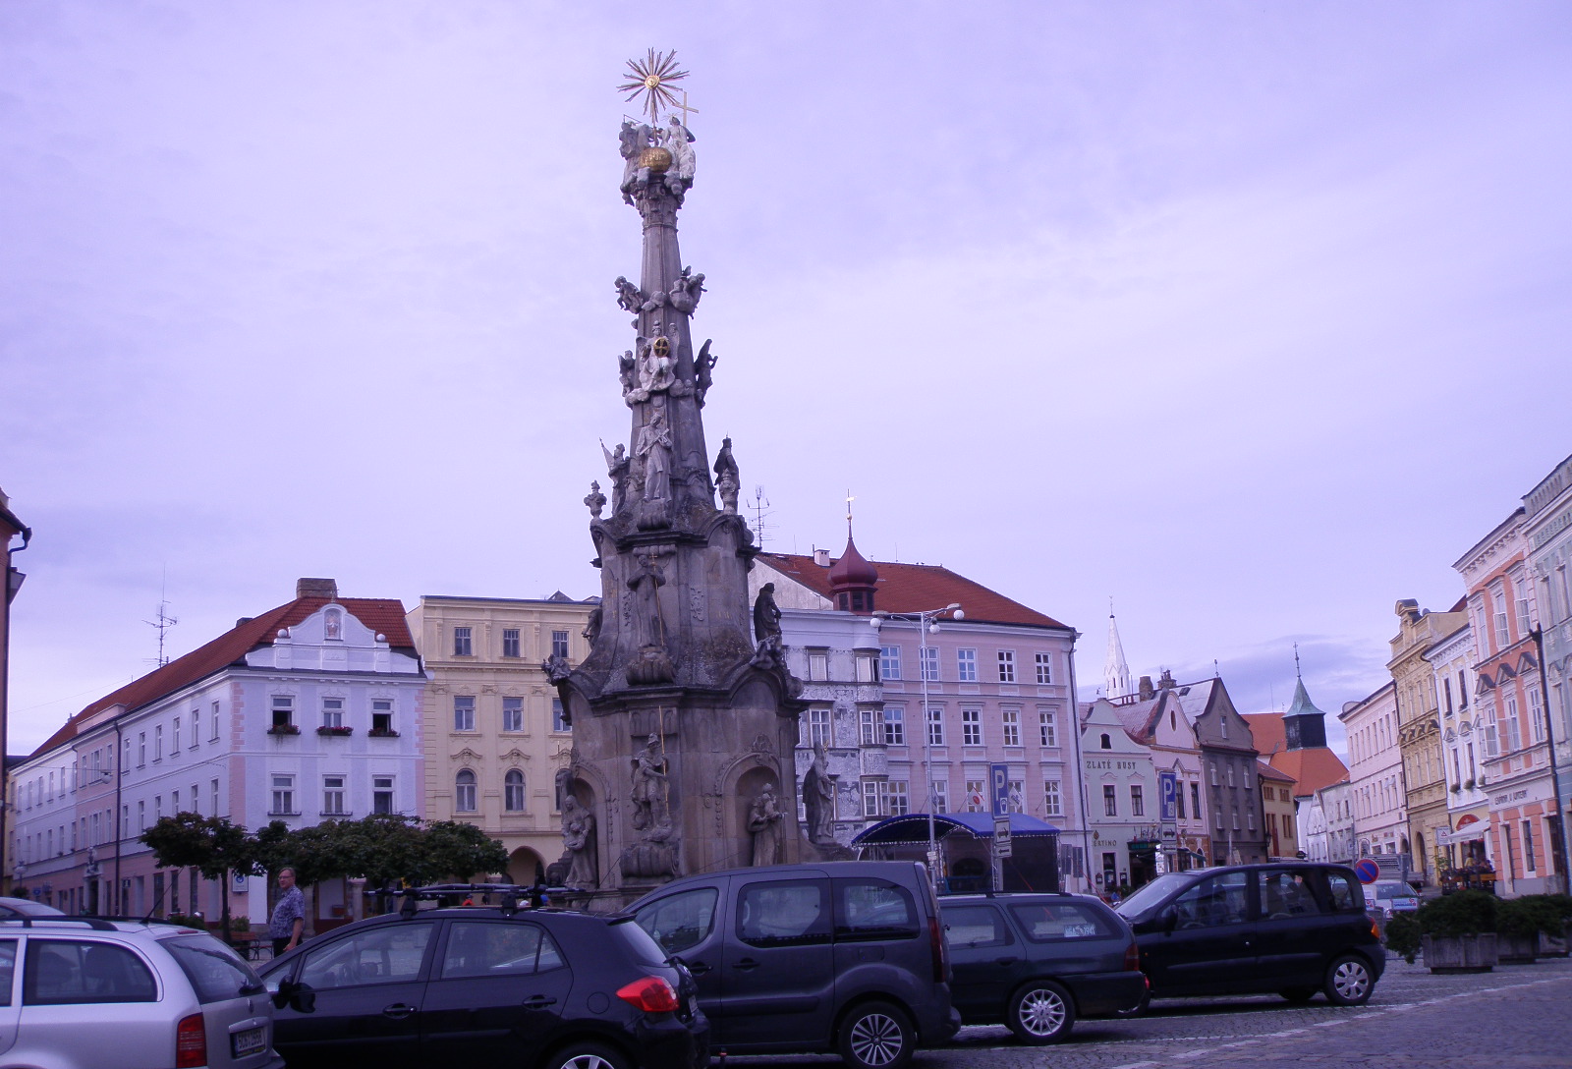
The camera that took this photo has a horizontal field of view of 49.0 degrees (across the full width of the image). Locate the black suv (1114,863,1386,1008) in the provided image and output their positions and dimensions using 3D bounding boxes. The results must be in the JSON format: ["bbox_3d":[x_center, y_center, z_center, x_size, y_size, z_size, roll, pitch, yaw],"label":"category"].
[{"bbox_3d":[5.097,4.962,21.274,3.990,1.680,1.870,-1,-12,-7],"label":"black suv"}]

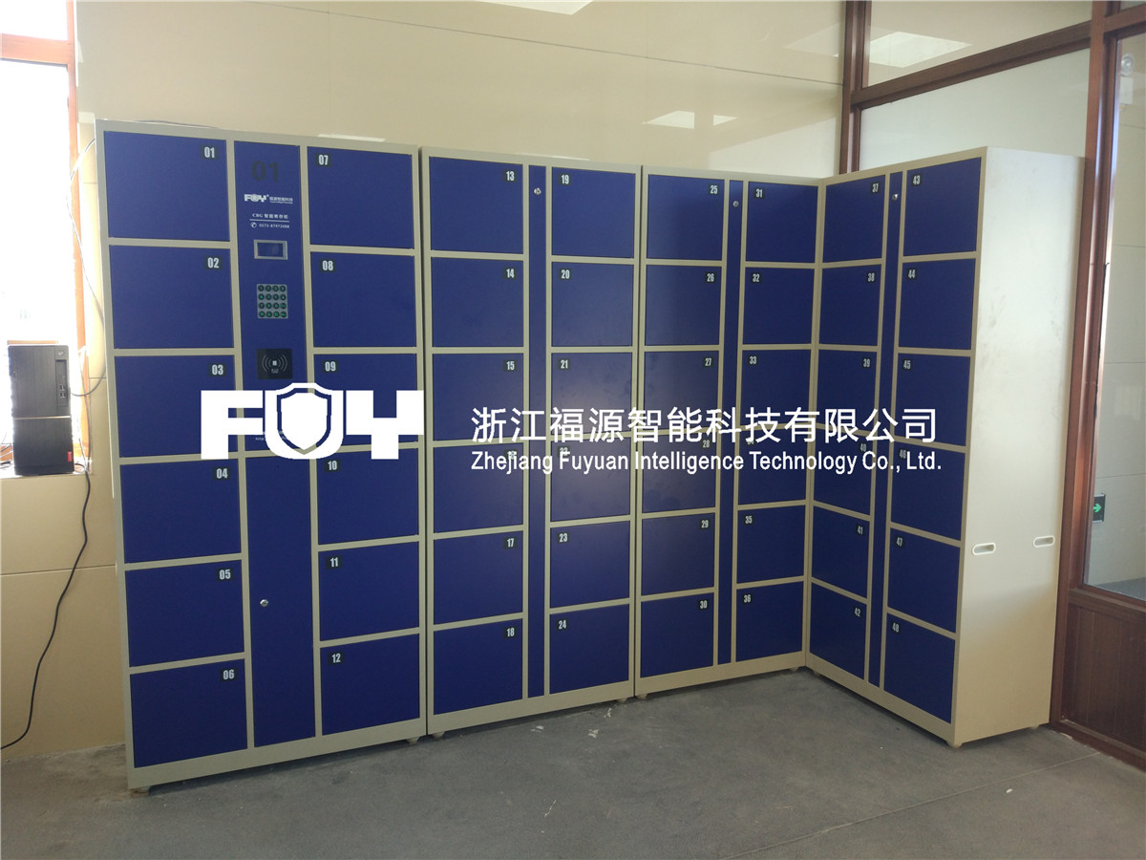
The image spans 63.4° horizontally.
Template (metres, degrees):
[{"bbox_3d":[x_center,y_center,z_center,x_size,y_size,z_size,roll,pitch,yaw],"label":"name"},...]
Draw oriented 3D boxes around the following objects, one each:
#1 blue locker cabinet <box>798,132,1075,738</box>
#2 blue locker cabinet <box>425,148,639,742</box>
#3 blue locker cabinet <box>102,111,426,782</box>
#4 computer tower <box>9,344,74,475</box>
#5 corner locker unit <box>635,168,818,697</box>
[{"bbox_3d":[1.242,0.045,3.221,0.415,1.852,0.731,-3,7,-24],"label":"blue locker cabinet"},{"bbox_3d":[-0.204,0.041,3.200,0.746,1.852,0.415,-3,7,-24],"label":"blue locker cabinet"},{"bbox_3d":[-0.938,0.075,2.869,0.855,1.852,0.415,-3,7,-24],"label":"blue locker cabinet"},{"bbox_3d":[-1.740,-0.079,3.031,0.158,0.395,0.370,-3,7,-30],"label":"computer tower"},{"bbox_3d":[0.479,0.010,3.505,0.741,1.852,0.415,-3,7,-24],"label":"corner locker unit"}]

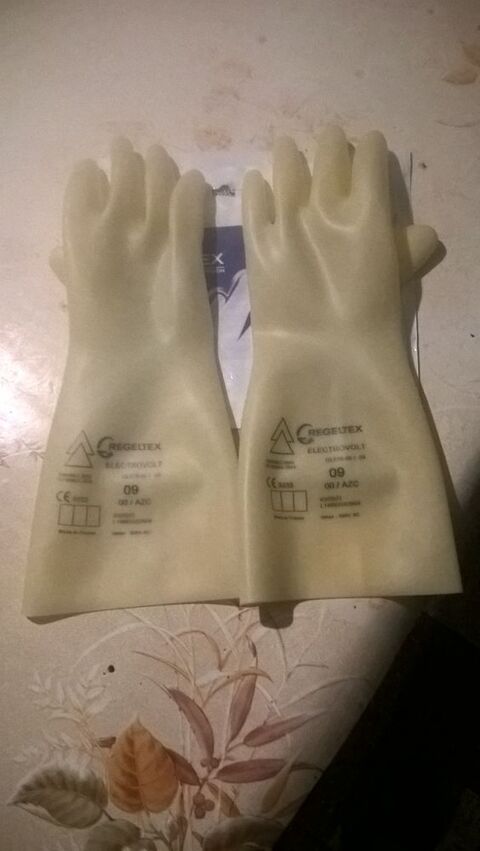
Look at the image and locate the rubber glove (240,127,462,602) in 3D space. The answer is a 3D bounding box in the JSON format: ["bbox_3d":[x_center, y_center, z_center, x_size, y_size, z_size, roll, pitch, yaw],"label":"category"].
[{"bbox_3d":[0.069,-0.056,0.497,0.152,0.075,0.359,-2,80,0],"label":"rubber glove"}]

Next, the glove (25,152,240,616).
[{"bbox_3d":[-0.074,-0.048,0.495,0.148,0.075,0.355,0,80,0],"label":"glove"}]

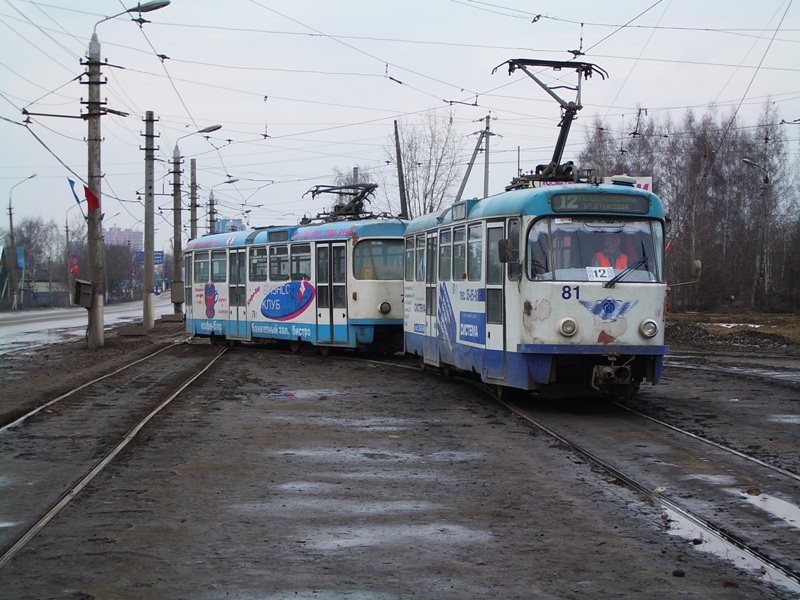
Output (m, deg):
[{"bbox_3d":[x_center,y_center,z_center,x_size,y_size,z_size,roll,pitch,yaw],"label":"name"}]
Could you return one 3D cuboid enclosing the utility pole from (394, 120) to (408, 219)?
[{"bbox_3d":[0.212,-2.889,66.000,0.280,8.110,0.280,-5,0,0],"label":"utility pole"}]

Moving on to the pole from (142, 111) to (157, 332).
[{"bbox_3d":[-9.230,-2.940,63.000,0.450,8.050,0.450,0,0,0],"label":"pole"}]

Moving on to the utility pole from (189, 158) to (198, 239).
[{"bbox_3d":[-11.804,-3.701,98.000,0.430,8.760,0.430,0,0,-4],"label":"utility pole"}]

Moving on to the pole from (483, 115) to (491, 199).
[{"bbox_3d":[3.826,-3.644,76.000,0.300,9.110,0.300,1,0,0],"label":"pole"}]

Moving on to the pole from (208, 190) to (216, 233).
[{"bbox_3d":[-13.485,-3.721,123.000,0.420,8.310,0.420,0,0,-4],"label":"pole"}]

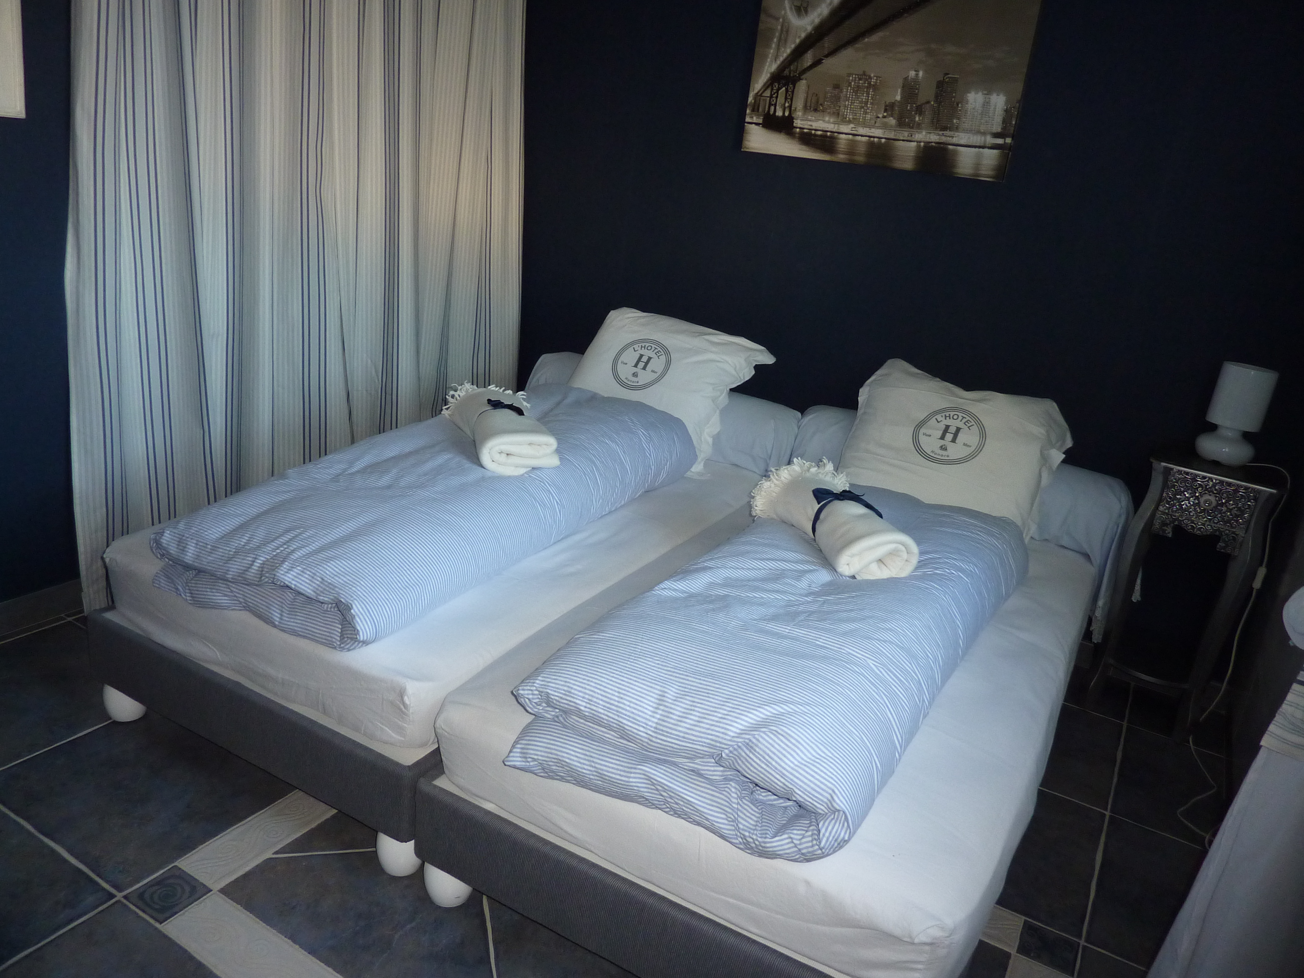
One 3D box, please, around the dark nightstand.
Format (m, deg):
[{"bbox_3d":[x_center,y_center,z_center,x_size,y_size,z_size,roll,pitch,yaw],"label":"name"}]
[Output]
[{"bbox_3d":[1.478,0.285,2.656,0.300,0.755,0.280,18,22,30],"label":"dark nightstand"}]

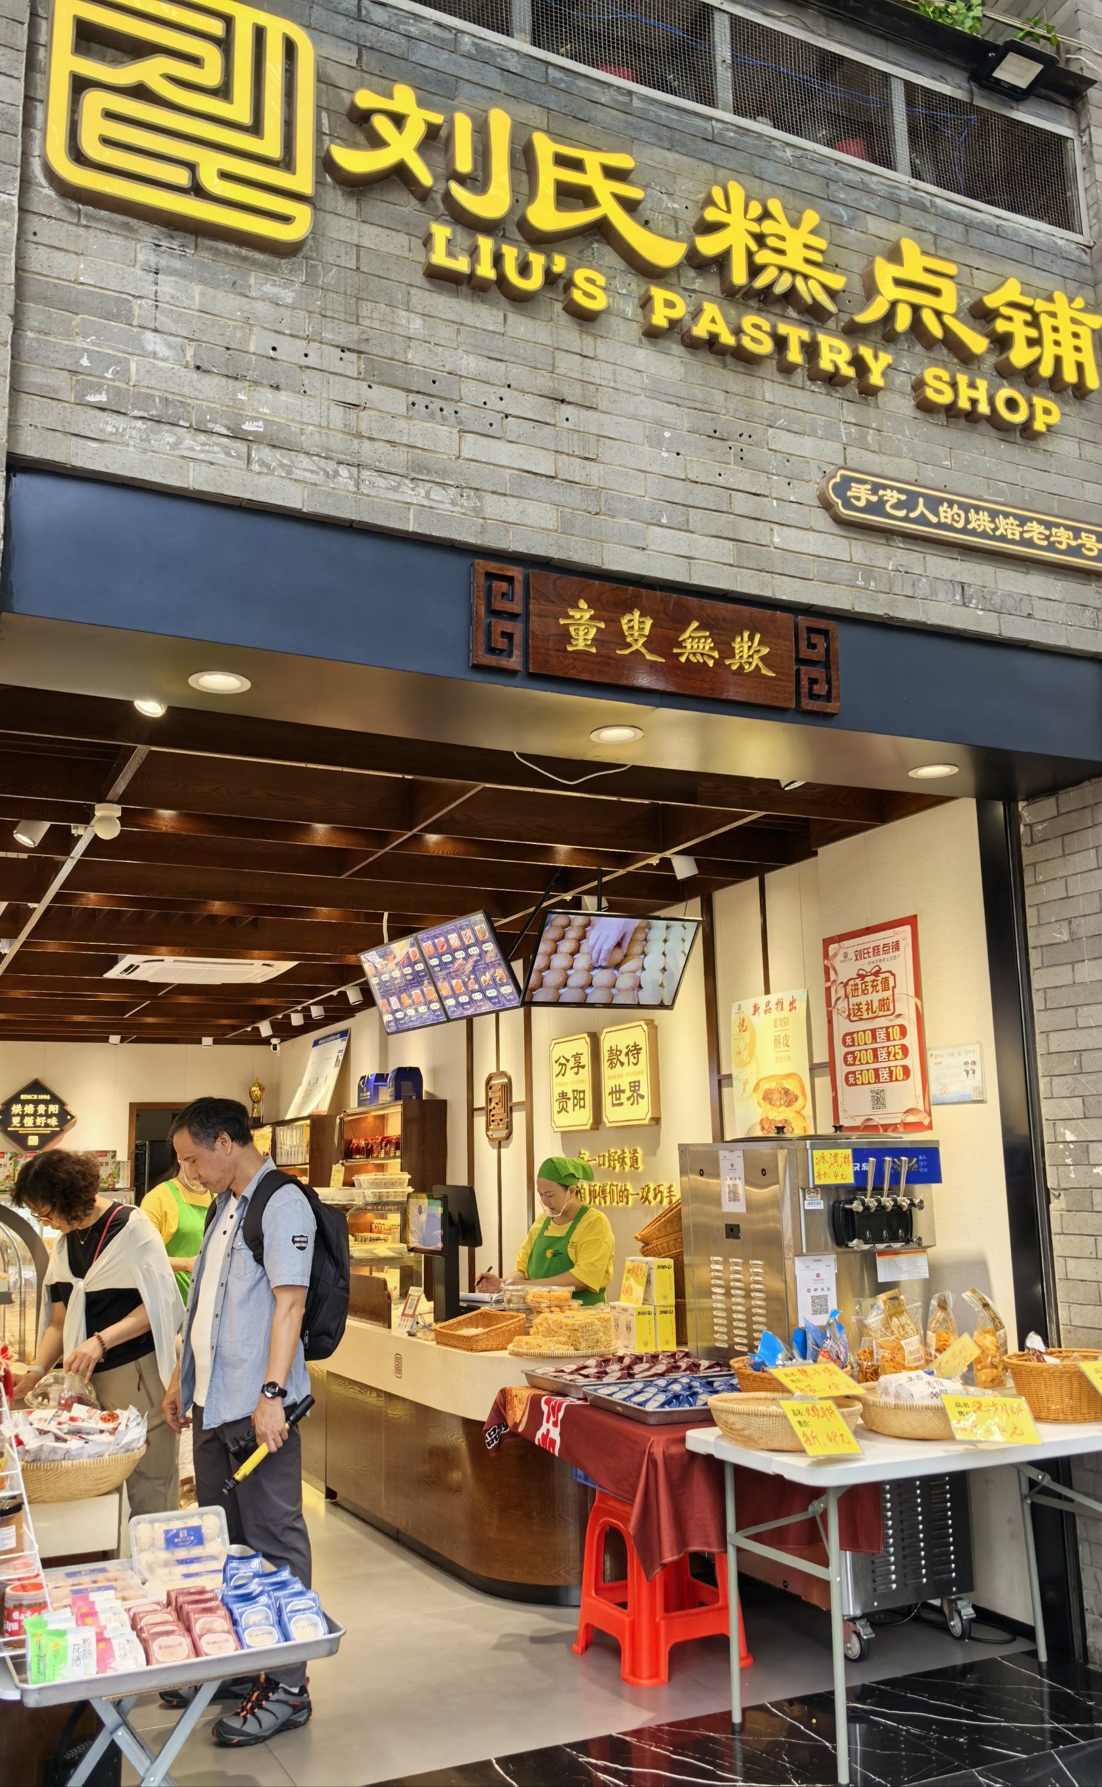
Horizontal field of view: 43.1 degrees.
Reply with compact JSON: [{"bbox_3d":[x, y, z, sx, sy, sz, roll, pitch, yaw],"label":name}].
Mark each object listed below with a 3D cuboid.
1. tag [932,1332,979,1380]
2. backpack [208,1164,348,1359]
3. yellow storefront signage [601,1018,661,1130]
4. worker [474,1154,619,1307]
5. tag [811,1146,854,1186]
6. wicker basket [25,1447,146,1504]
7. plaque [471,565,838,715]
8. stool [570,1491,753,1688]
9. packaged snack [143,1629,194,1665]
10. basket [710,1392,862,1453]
[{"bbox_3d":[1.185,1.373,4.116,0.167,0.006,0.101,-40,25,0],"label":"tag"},{"bbox_3d":[-0.809,1.081,4.134,0.328,0.535,0.323,4,-12,-25],"label":"backpack"},{"bbox_3d":[0.403,0.914,7.004,0.048,0.495,0.525,4,-12,-25],"label":"yellow storefront signage"},{"bbox_3d":[-0.002,1.892,5.921,0.520,1.500,0.470,-11,-15,41],"label":"worker"},{"bbox_3d":[0.894,0.864,4.402,0.151,0.107,0.005,4,-12,-25],"label":"tag"},{"bbox_3d":[-1.284,1.532,3.700,0.420,0.112,0.340,4,-12,-24],"label":"wicker basket"},{"bbox_3d":[0.292,-0.630,3.524,1.058,0.254,0.035,4,-12,-24],"label":"plaque"},{"bbox_3d":[0.334,2.080,4.248,0.365,0.468,0.365,5,-12,-30],"label":"stool"},{"bbox_3d":[-0.715,1.421,2.621,0.090,0.100,0.030,4,-50,-24],"label":"packaged snack"},{"bbox_3d":[0.636,1.428,3.766,0.409,0.101,0.409,-1,-11,0],"label":"basket"}]

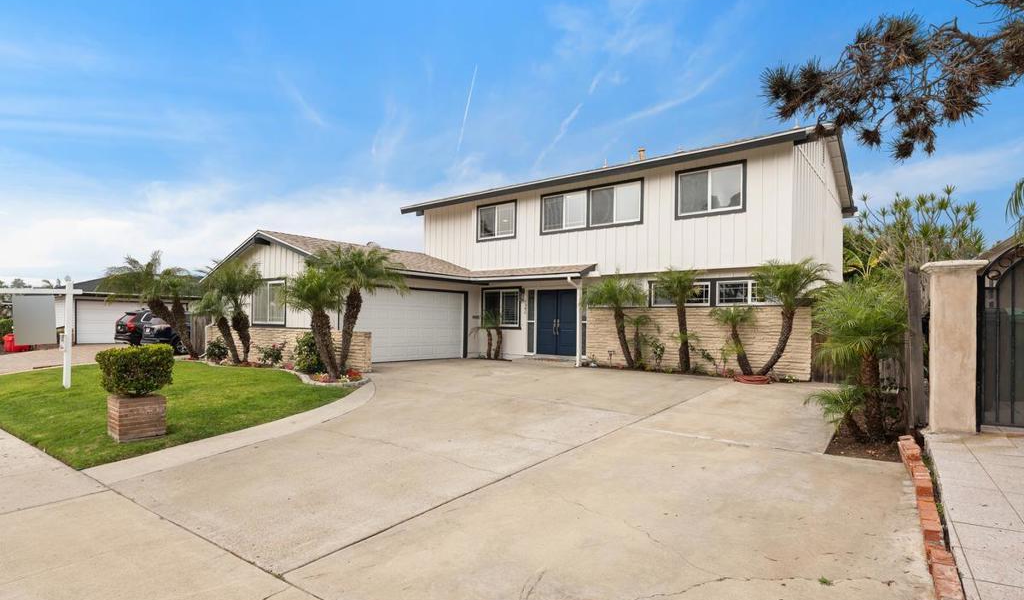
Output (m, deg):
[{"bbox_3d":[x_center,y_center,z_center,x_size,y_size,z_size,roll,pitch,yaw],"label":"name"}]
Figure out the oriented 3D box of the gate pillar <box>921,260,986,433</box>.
[{"bbox_3d":[5.550,0.570,6.430,0.580,2.070,0.570,0,-2,40],"label":"gate pillar"}]

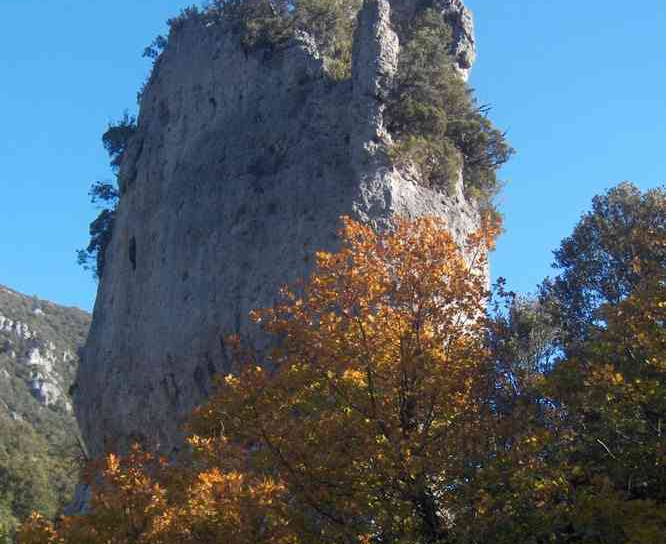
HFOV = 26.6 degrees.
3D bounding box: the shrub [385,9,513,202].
[{"bbox_3d":[4.383,-6.403,55.000,4.558,6.837,4.000,0,-12,0],"label":"shrub"}]

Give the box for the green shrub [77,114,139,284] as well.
[{"bbox_3d":[-8.949,-2.959,56.000,1.766,6.444,2.600,0,-12,0],"label":"green shrub"}]

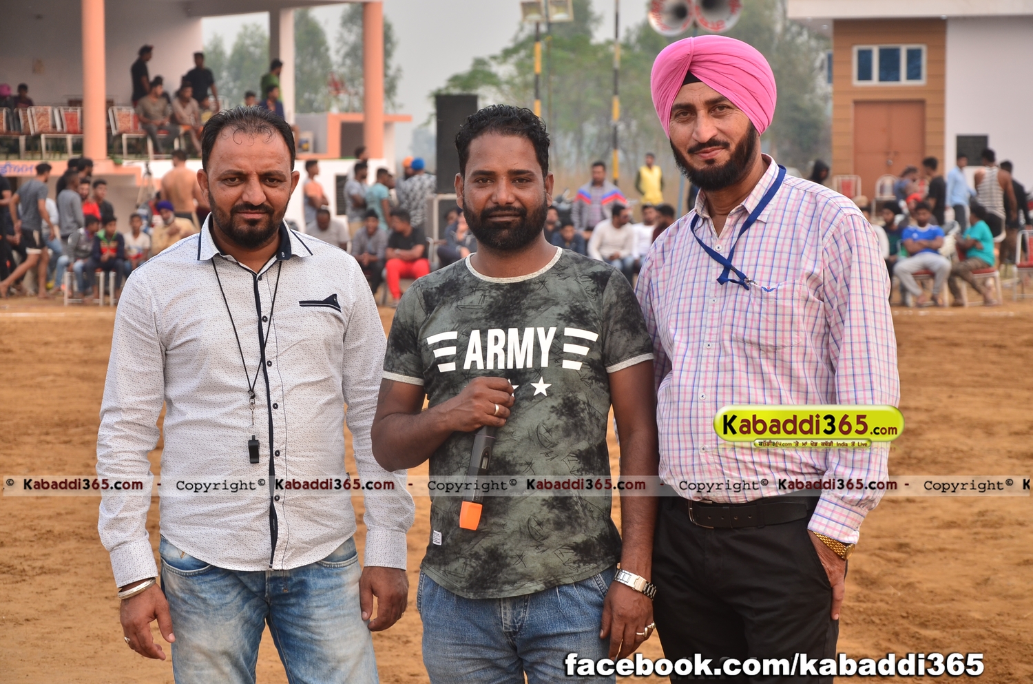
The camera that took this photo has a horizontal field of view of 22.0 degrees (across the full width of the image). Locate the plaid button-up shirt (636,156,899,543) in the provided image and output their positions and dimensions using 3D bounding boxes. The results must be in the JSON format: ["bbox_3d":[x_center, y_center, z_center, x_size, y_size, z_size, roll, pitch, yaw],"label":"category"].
[{"bbox_3d":[0.447,0.014,4.750,0.510,0.670,0.330,2,4,31],"label":"plaid button-up shirt"}]

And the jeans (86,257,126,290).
[{"bbox_3d":[-4.973,-0.820,32.200,0.460,0.430,0.480,-1,4,-9],"label":"jeans"}]

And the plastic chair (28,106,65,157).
[{"bbox_3d":[-7.546,-3.364,43.000,0.470,0.880,0.540,-2,4,-33],"label":"plastic chair"}]

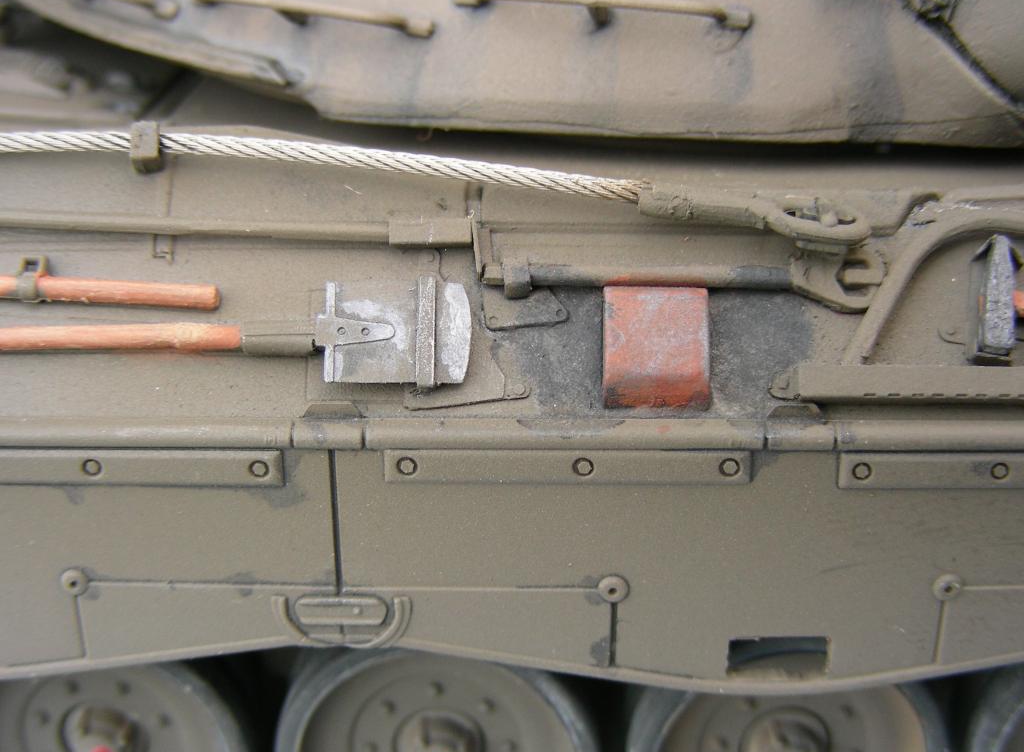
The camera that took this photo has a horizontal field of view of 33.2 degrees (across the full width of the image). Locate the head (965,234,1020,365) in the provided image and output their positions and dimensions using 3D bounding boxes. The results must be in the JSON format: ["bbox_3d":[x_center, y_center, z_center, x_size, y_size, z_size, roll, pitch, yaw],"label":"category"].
[{"bbox_3d":[0.025,-0.004,0.089,0.002,0.006,0.003,0,-18,0],"label":"head"}]

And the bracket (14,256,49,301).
[{"bbox_3d":[-0.025,-0.005,0.090,0.001,0.002,0.002,0,-18,0],"label":"bracket"}]

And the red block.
[{"bbox_3d":[0.007,-0.001,0.089,0.005,0.006,0.002,0,-18,0],"label":"red block"}]

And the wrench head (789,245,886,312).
[{"bbox_3d":[0.017,-0.005,0.090,0.005,0.003,0.001,-1,-16,-2],"label":"wrench head"}]

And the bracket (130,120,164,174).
[{"bbox_3d":[-0.020,-0.012,0.092,0.002,0.002,0.002,0,-18,0],"label":"bracket"}]

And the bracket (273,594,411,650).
[{"bbox_3d":[-0.009,0.013,0.092,0.007,0.003,0.001,0,25,0],"label":"bracket"}]

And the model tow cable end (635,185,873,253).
[{"bbox_3d":[0.013,-0.008,0.090,0.012,0.002,0.002,8,-18,2],"label":"model tow cable end"}]

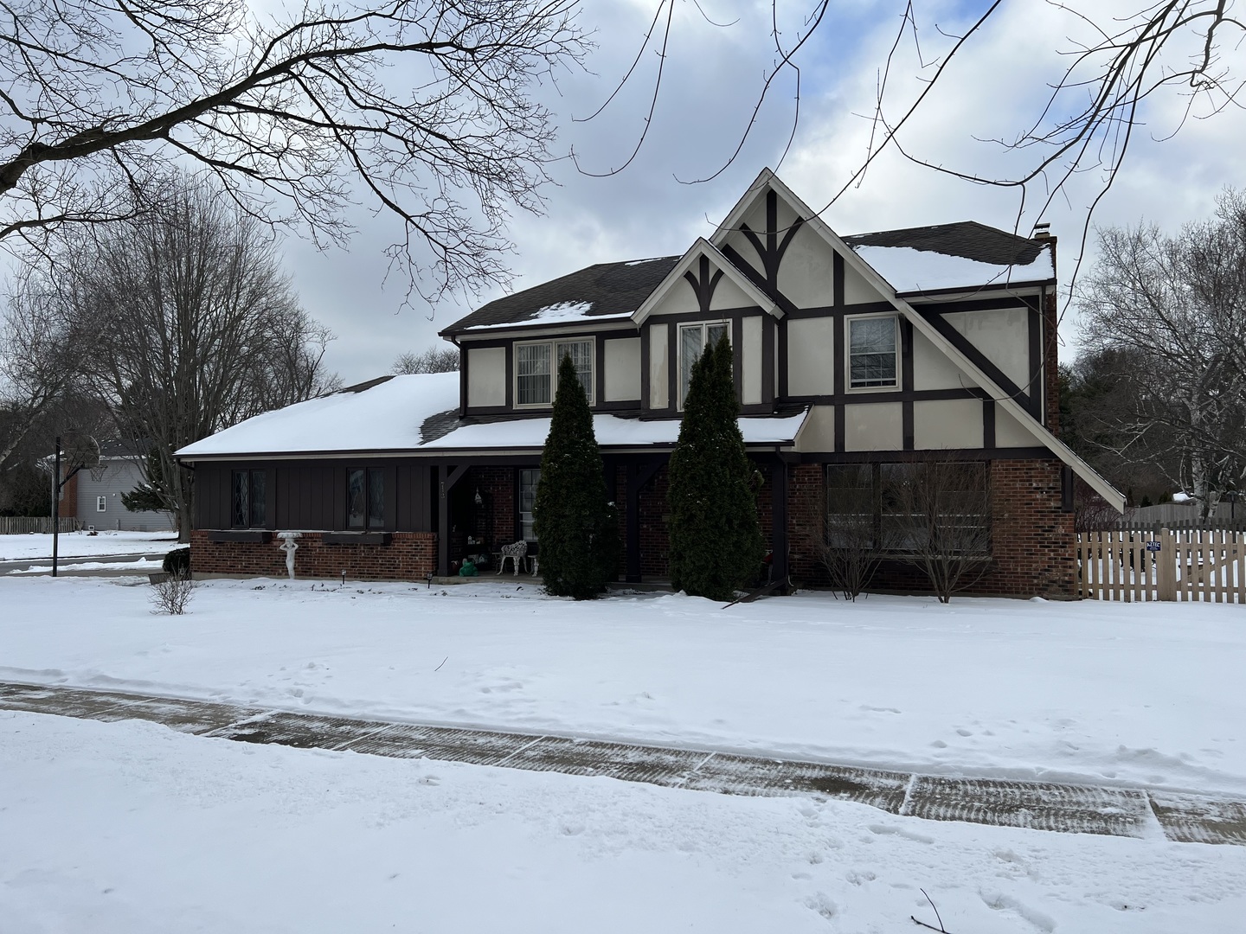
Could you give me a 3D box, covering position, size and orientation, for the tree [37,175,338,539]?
[{"bbox_3d":[-19.550,-4.915,42.000,12.800,16.400,12.500,0,-1,0],"label":"tree"}]

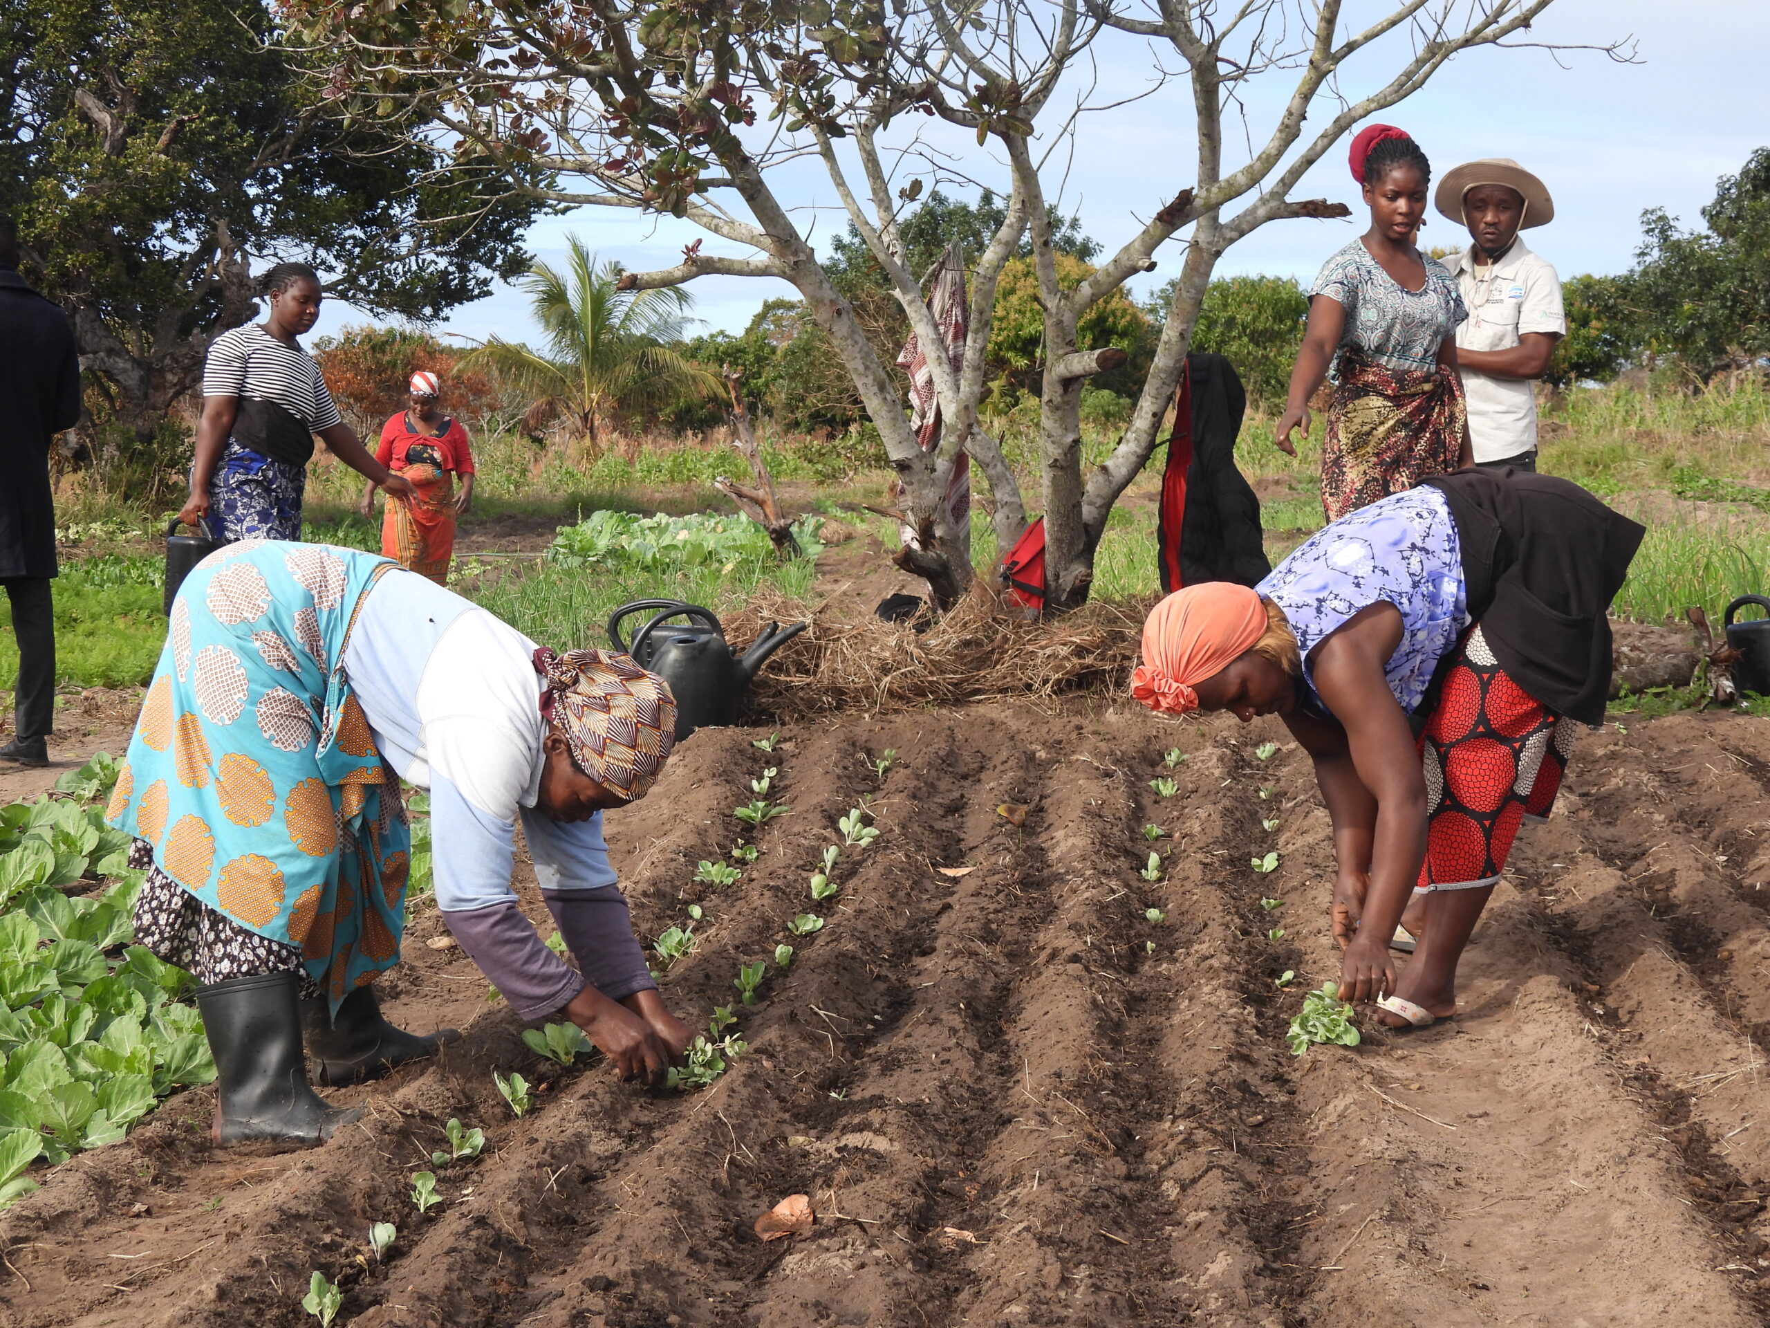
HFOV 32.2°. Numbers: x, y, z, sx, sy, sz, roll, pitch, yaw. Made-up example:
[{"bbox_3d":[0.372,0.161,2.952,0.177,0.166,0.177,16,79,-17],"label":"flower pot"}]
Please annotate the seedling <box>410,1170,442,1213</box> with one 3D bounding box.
[{"bbox_3d":[-0.648,0.745,4.330,0.046,0.056,0.045,0,5,0],"label":"seedling"}]

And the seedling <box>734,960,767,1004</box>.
[{"bbox_3d":[-0.251,0.594,5.720,0.062,0.078,0.060,0,5,0],"label":"seedling"}]

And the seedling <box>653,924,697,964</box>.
[{"bbox_3d":[-0.420,0.563,6.150,0.088,0.074,0.080,0,5,0],"label":"seedling"}]

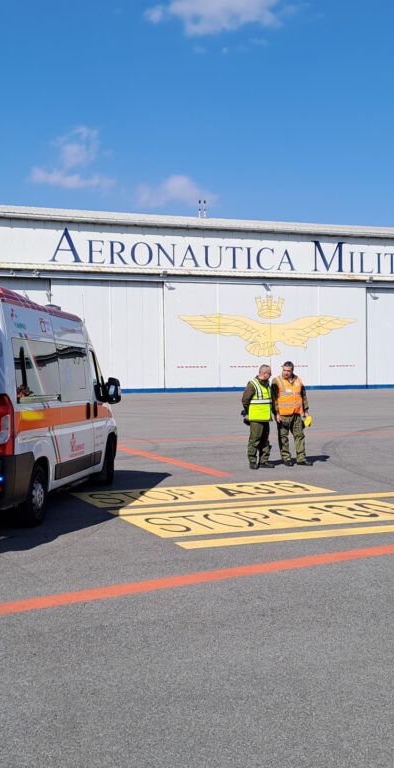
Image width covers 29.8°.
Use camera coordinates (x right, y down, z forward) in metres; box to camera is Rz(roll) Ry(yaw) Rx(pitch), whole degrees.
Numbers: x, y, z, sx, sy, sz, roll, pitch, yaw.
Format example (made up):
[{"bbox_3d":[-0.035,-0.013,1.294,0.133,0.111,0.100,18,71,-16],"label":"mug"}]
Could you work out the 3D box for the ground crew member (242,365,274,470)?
[{"bbox_3d":[1.048,0.549,12.600,0.400,1.746,0.540,0,1,41],"label":"ground crew member"}]

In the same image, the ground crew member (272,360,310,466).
[{"bbox_3d":[1.612,0.504,12.750,0.620,1.784,0.380,-1,1,0],"label":"ground crew member"}]

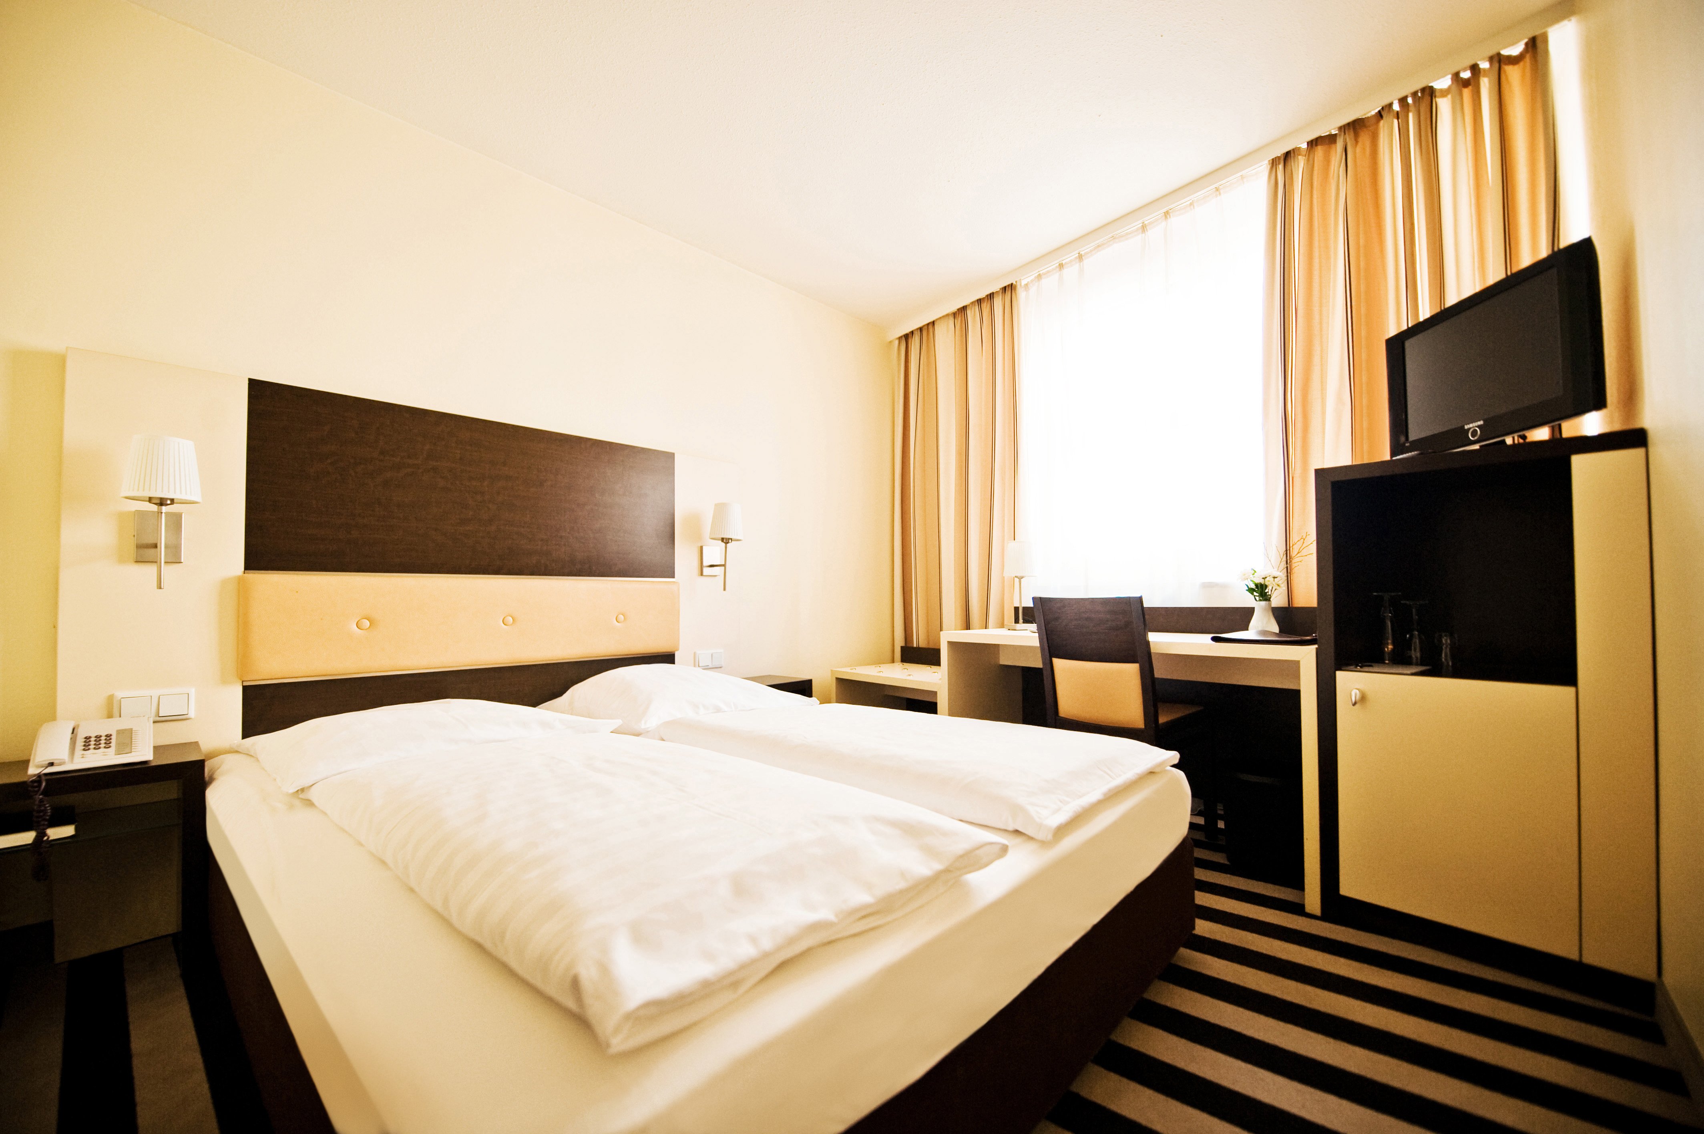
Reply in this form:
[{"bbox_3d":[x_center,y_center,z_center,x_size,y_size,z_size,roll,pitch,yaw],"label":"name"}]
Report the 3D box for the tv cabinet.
[{"bbox_3d":[1.730,0.340,1.821,0.540,1.235,0.610,1,-3,-38],"label":"tv cabinet"}]

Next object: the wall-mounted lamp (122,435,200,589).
[{"bbox_3d":[-1.829,-0.140,1.753,0.205,0.395,0.140,-2,-3,43],"label":"wall-mounted lamp"}]

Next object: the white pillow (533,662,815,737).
[{"bbox_3d":[-0.653,0.480,2.535,0.620,0.170,0.790,-2,-3,43],"label":"white pillow"}]

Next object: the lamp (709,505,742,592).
[{"bbox_3d":[-0.587,-0.090,3.019,0.200,0.405,0.150,-2,-3,43],"label":"lamp"}]

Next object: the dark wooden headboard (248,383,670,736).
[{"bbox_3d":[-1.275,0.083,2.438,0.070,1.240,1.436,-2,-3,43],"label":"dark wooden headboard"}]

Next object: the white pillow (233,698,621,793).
[{"bbox_3d":[-1.253,0.484,1.996,0.620,0.150,0.830,-2,-3,43],"label":"white pillow"}]

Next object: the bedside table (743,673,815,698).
[{"bbox_3d":[-0.440,0.779,3.067,0.300,0.490,0.400,-2,-3,43],"label":"bedside table"}]

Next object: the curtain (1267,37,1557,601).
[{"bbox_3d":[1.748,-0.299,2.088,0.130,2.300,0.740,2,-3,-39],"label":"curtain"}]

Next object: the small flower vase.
[{"bbox_3d":[1.419,0.179,2.280,0.107,0.120,0.107,2,-3,-40],"label":"small flower vase"}]

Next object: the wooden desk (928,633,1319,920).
[{"bbox_3d":[1.071,0.646,2.621,0.520,0.757,1.453,1,-3,-38],"label":"wooden desk"}]

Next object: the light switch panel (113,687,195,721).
[{"bbox_3d":[-1.898,0.375,1.801,0.014,0.081,0.153,-2,-3,43],"label":"light switch panel"}]

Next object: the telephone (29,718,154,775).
[{"bbox_3d":[-1.853,0.432,1.623,0.200,0.100,0.200,2,-3,-41],"label":"telephone"}]

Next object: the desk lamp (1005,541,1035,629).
[{"bbox_3d":[0.773,0.084,3.040,0.150,0.400,0.150,2,-3,-40],"label":"desk lamp"}]

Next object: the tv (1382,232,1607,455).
[{"bbox_3d":[1.679,-0.497,1.746,0.130,0.400,0.620,-1,-2,5],"label":"tv"}]

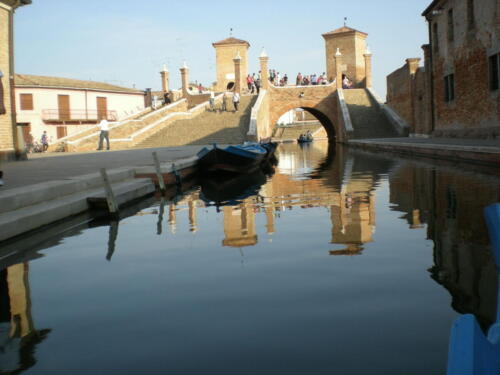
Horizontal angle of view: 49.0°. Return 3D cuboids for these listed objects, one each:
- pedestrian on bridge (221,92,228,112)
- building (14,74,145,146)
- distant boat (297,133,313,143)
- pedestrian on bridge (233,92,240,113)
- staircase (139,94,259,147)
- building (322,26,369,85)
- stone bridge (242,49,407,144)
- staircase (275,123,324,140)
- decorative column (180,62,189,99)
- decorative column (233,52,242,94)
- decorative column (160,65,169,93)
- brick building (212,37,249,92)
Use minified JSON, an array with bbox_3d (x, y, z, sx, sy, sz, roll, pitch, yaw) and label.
[{"bbox_3d":[-2.114,-7.046,45.500,0.500,1.670,0.350,-2,5,0],"label":"pedestrian on bridge"},{"bbox_3d":[-18.402,-6.806,51.915,7.500,6.700,15.600,1,6,32],"label":"building"},{"bbox_3d":[5.362,-4.919,54.000,1.600,0.950,3.600,-1,6,10],"label":"distant boat"},{"bbox_3d":[-1.117,-7.208,46.439,0.520,1.700,0.420,0,6,18],"label":"pedestrian on bridge"},{"bbox_3d":[-2.060,-5.949,45.044,8.000,4.600,13.000,0,6,17],"label":"staircase"},{"bbox_3d":[8.960,-11.916,51.500,3.500,6.200,3.500,1,6,30],"label":"building"},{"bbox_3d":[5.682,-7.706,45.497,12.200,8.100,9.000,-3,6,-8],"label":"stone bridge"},{"bbox_3d":[5.321,-6.019,59.000,5.500,2.100,4.000,-2,5,0],"label":"staircase"},{"bbox_3d":[-6.753,-11.220,57.029,0.750,3.950,0.750,1,7,31],"label":"decorative column"},{"bbox_3d":[-1.082,-9.865,47.500,0.680,3.600,0.680,-3,6,-10],"label":"decorative column"},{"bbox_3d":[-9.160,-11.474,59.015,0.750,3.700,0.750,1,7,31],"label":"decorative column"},{"bbox_3d":[-2.081,-13.620,62.768,4.200,7.600,4.200,-3,6,-4],"label":"brick building"}]

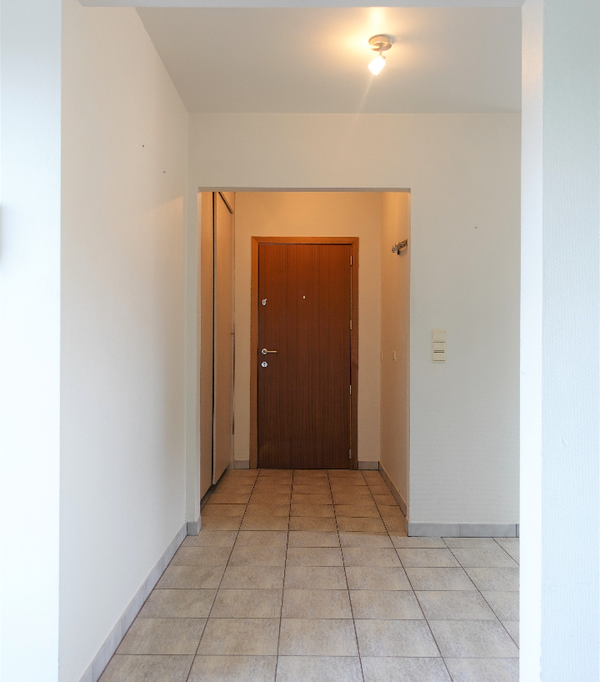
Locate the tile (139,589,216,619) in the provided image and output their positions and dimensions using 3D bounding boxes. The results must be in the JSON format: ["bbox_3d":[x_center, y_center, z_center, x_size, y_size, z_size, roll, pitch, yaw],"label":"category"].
[{"bbox_3d":[-0.530,1.165,2.660,0.300,0.010,0.297,0,0,0],"label":"tile"}]

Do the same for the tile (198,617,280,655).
[{"bbox_3d":[-0.232,1.162,2.356,0.299,0.010,0.292,0,0,0],"label":"tile"}]

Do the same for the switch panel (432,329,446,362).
[{"bbox_3d":[0.825,0.031,3.547,0.083,0.200,0.013,0,0,1],"label":"switch panel"}]

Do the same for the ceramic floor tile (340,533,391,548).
[{"bbox_3d":[0.382,1.166,3.522,0.299,0.010,0.292,0,0,0],"label":"ceramic floor tile"}]

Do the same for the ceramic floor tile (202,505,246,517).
[{"bbox_3d":[-0.518,1.172,4.138,0.300,0.010,0.297,0,0,0],"label":"ceramic floor tile"}]

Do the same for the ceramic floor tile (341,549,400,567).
[{"bbox_3d":[0.381,1.167,3.226,0.299,0.010,0.294,0,0,0],"label":"ceramic floor tile"}]

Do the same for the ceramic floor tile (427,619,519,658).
[{"bbox_3d":[0.676,1.167,2.346,0.299,0.010,0.294,0,0,0],"label":"ceramic floor tile"}]

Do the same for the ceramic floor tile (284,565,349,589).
[{"bbox_3d":[0.076,1.170,2.951,0.300,0.010,0.297,0,0,0],"label":"ceramic floor tile"}]

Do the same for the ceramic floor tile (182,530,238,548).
[{"bbox_3d":[-0.522,1.164,3.527,0.299,0.010,0.294,0,0,0],"label":"ceramic floor tile"}]

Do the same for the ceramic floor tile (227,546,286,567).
[{"bbox_3d":[-0.223,1.165,3.232,0.299,0.010,0.294,0,0,0],"label":"ceramic floor tile"}]

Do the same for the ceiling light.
[{"bbox_3d":[0.368,-1.283,2.716,0.110,0.155,0.110,0,0,0],"label":"ceiling light"}]

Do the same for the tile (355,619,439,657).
[{"bbox_3d":[0.373,1.169,2.358,0.300,0.010,0.297,0,0,0],"label":"tile"}]

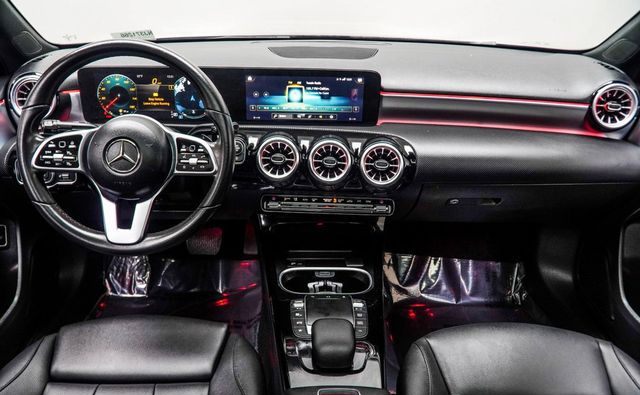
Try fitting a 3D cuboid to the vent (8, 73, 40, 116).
[{"bbox_3d":[-0.571,-0.203,0.975,0.094,0.094,0.050,0,6,-3],"label":"vent"}]

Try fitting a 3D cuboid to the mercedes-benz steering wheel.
[{"bbox_3d":[-0.334,-0.086,0.840,0.375,0.370,0.100,1,1,-2],"label":"mercedes-benz steering wheel"}]

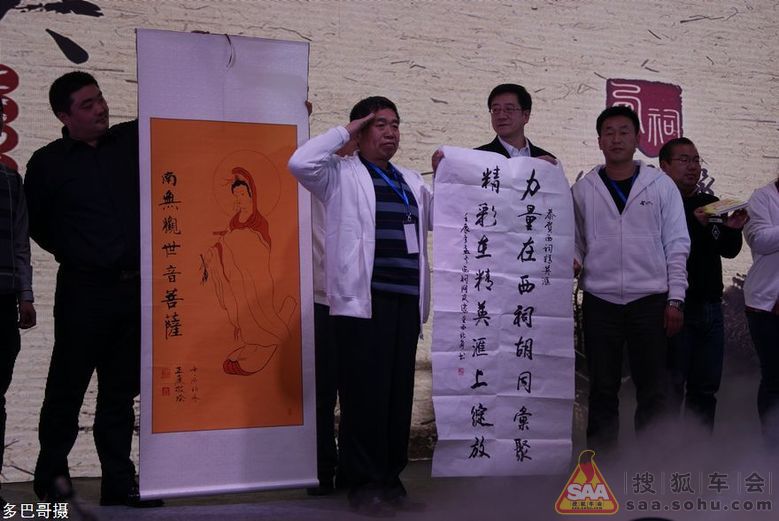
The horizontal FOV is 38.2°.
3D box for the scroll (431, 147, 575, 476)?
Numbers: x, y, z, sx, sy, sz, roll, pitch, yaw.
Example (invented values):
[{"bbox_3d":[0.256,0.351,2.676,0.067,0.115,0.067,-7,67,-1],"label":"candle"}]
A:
[{"bbox_3d":[0.484,0.222,4.800,0.650,1.370,0.060,1,-3,-21],"label":"scroll"}]

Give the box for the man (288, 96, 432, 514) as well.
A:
[{"bbox_3d":[-0.125,0.177,4.720,0.660,1.700,0.400,1,-3,-32],"label":"man"}]

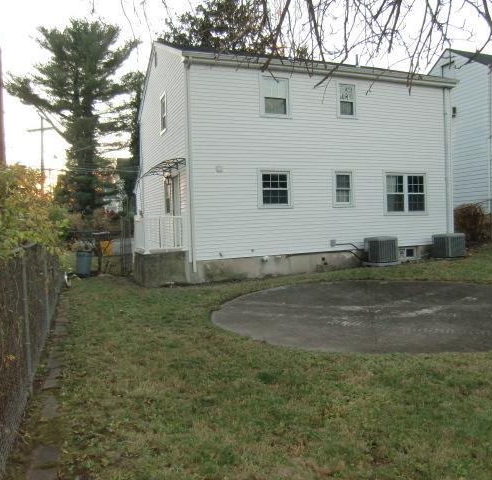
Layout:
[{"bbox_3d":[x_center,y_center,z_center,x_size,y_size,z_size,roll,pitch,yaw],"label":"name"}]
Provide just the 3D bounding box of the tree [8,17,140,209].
[{"bbox_3d":[-13.006,-8.825,34.366,9.200,15.405,9.200,-3,3,-22],"label":"tree"}]

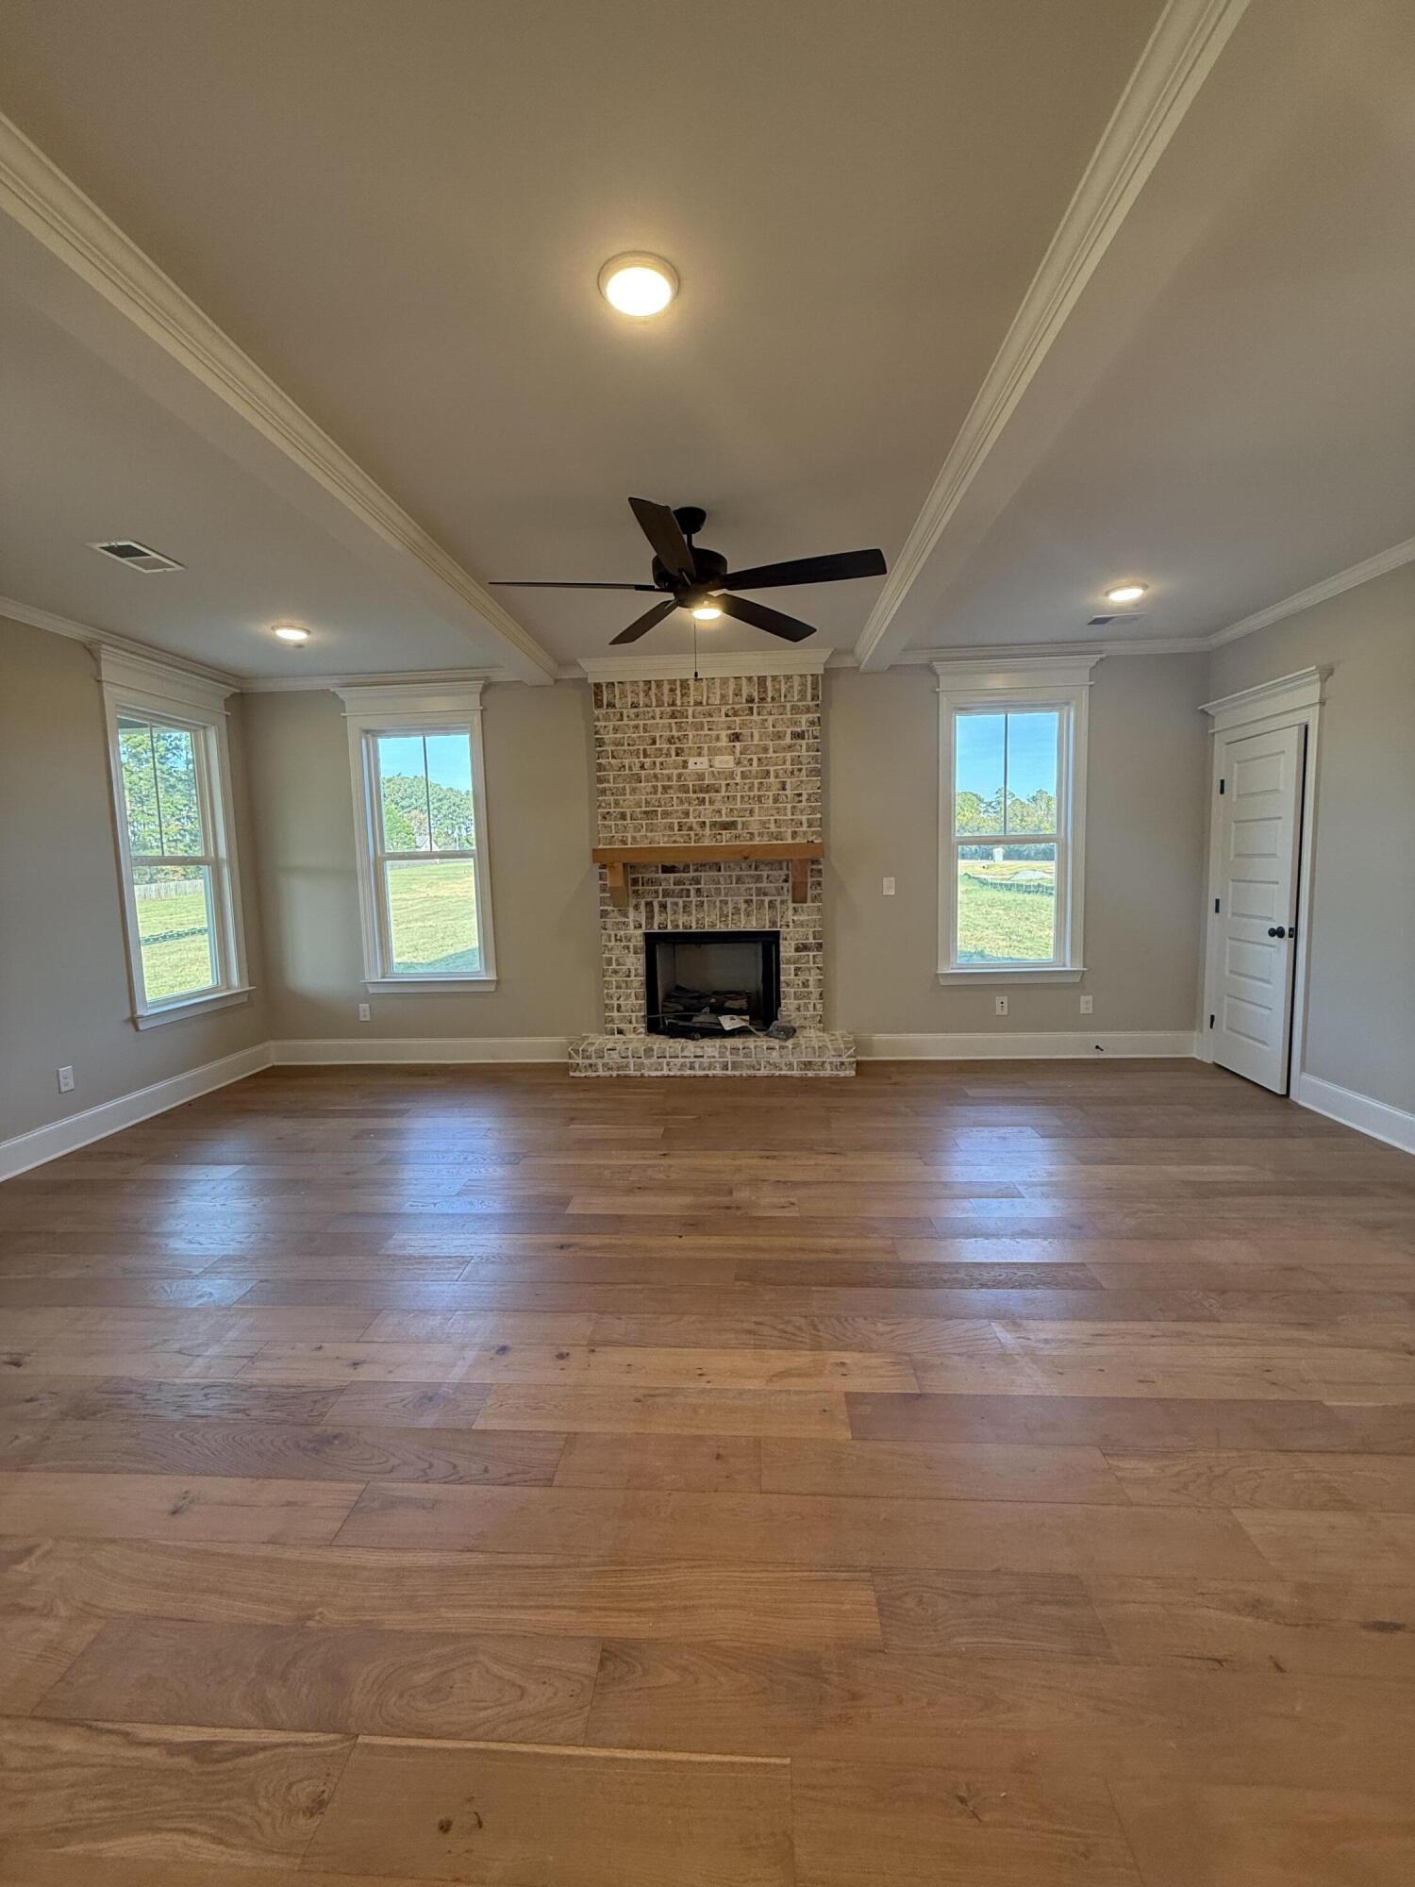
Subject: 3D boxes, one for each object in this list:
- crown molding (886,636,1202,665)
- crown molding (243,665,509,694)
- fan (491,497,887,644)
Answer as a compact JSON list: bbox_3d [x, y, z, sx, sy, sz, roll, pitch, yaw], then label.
[{"bbox_3d":[2.220,-1.890,4.942,2.055,0.083,0.060,-1,6,4],"label":"crown molding"},{"bbox_3d":[-2.244,-1.803,5.236,2.058,0.083,0.060,-1,6,4],"label":"crown molding"},{"bbox_3d":[-0.074,-1.476,2.985,1.500,0.398,1.480,-1,6,4],"label":"fan"}]

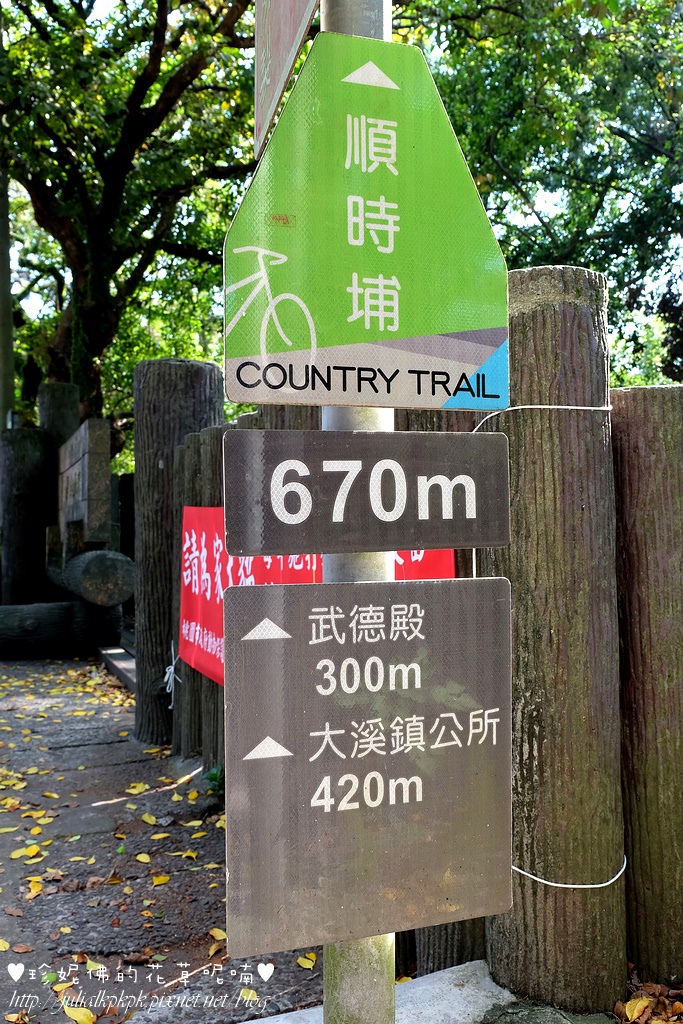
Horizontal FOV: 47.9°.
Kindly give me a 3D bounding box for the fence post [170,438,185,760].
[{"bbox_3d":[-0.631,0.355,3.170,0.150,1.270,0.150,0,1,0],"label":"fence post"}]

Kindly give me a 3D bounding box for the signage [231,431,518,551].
[{"bbox_3d":[0.039,-0.025,0.942,0.360,0.146,0.015,0,1,-13],"label":"signage"}]

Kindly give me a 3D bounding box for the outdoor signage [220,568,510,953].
[{"bbox_3d":[0.042,0.299,0.935,0.360,0.430,0.015,0,1,-14],"label":"outdoor signage"}]

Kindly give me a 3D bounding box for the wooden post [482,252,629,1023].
[{"bbox_3d":[0.464,0.259,1.715,0.300,1.520,0.300,0,1,0],"label":"wooden post"}]

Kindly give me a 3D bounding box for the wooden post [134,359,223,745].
[{"bbox_3d":[-0.728,0.165,3.430,0.380,1.640,0.380,0,1,0],"label":"wooden post"}]

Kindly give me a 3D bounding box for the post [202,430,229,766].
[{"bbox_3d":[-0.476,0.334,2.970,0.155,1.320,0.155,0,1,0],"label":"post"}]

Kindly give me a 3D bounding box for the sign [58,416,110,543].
[{"bbox_3d":[-1.952,-0.194,5.783,0.150,0.820,1.669,-1,1,-26],"label":"sign"}]

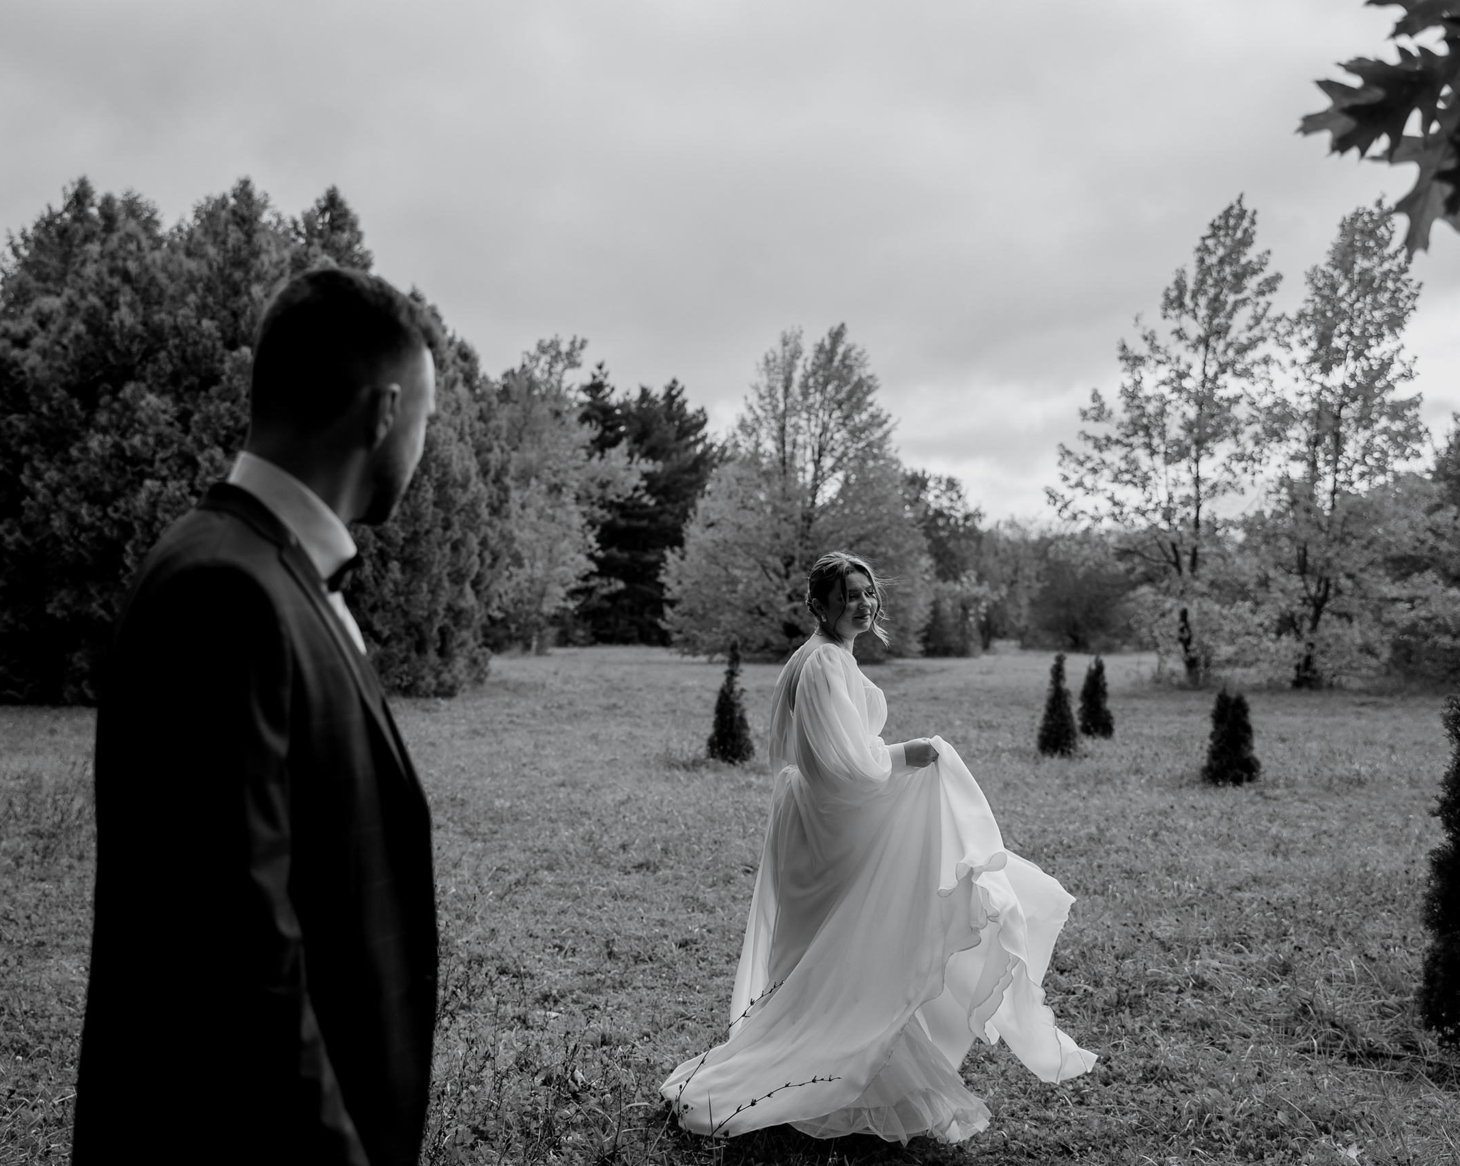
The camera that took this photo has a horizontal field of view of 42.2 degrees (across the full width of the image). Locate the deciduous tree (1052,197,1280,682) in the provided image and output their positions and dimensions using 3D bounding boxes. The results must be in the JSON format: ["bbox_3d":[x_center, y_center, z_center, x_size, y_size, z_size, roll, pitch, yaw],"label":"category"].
[{"bbox_3d":[10.023,-3.276,43.500,5.459,11.160,5.459,0,-1,0],"label":"deciduous tree"}]

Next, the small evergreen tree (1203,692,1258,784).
[{"bbox_3d":[4.599,1.411,17.400,0.552,0.903,0.552,0,-1,0],"label":"small evergreen tree"}]

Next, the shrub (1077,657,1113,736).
[{"bbox_3d":[4.669,1.448,24.200,0.454,1.064,0.454,0,-1,0],"label":"shrub"}]

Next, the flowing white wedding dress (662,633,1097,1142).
[{"bbox_3d":[0.454,0.885,5.750,1.300,1.480,0.950,0,-1,-18],"label":"flowing white wedding dress"}]

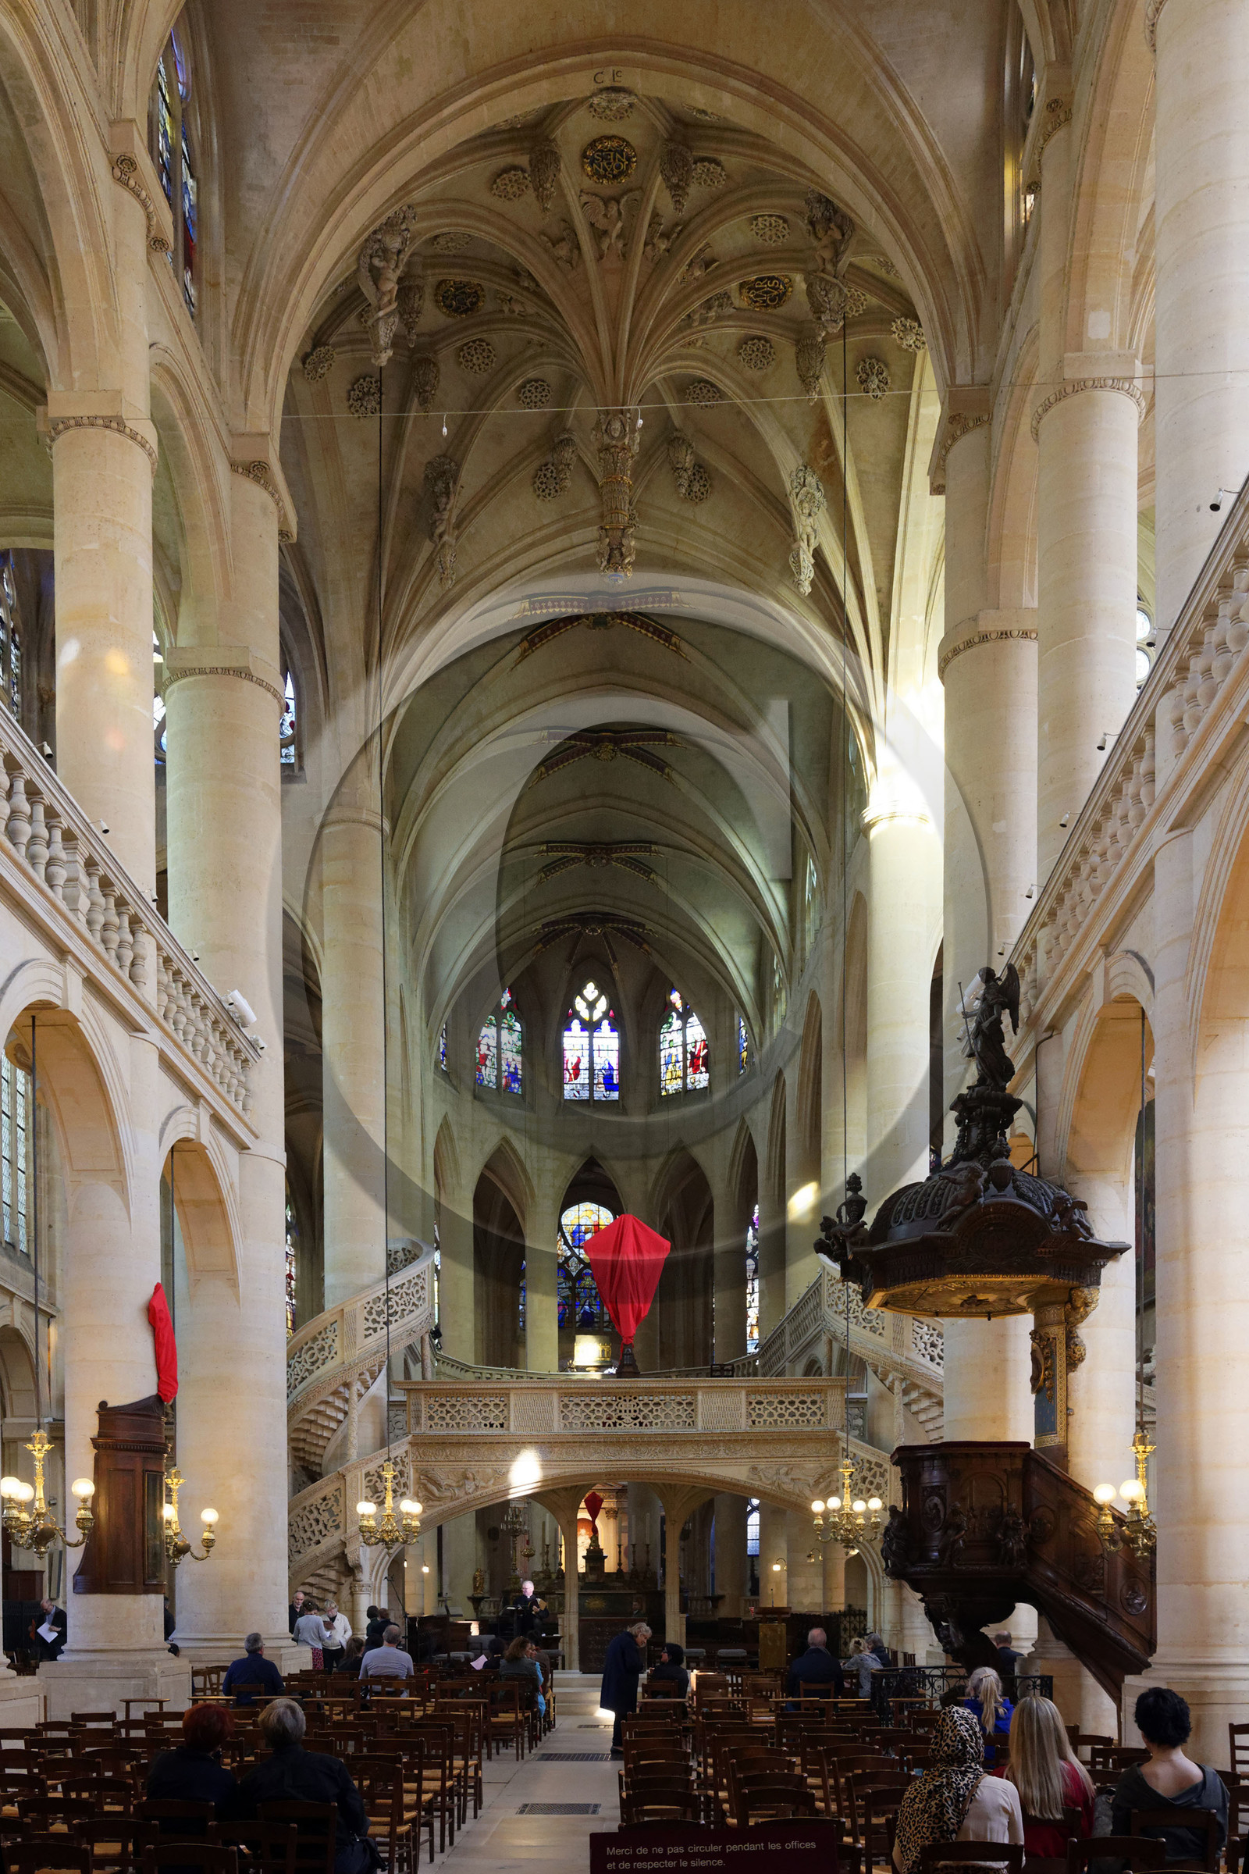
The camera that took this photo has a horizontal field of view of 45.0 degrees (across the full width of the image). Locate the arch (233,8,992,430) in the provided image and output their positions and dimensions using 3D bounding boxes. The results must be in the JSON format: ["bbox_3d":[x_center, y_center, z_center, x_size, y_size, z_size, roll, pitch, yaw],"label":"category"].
[{"bbox_3d":[-0.259,-11.514,24.300,12.000,6.700,1.400,0,0,2],"label":"arch"}]

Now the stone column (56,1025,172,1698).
[{"bbox_3d":[-5.870,5.060,17.300,1.220,7.700,1.220,0,-2,2],"label":"stone column"}]

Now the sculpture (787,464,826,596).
[{"bbox_3d":[3.500,-7.830,29.000,0.760,2.530,0.720,-1,-4,19],"label":"sculpture"}]

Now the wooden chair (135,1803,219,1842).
[{"bbox_3d":[-2.060,4.380,7.000,0.410,0.880,0.450,0,-4,2],"label":"wooden chair"}]

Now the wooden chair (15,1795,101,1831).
[{"bbox_3d":[-2.633,4.387,7.050,0.410,0.890,0.430,0,0,2],"label":"wooden chair"}]

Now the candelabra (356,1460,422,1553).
[{"bbox_3d":[-3.630,8.800,23.300,1.020,1.450,1.020,0,-4,2],"label":"candelabra"}]

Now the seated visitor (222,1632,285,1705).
[{"bbox_3d":[-3.830,7.890,15.700,0.620,1.360,0.780,0,-4,2],"label":"seated visitor"}]

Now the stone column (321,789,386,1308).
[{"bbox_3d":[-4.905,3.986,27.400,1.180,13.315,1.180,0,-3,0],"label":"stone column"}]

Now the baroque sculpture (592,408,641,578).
[{"bbox_3d":[-0.127,-7.006,23.800,0.750,2.678,0.750,0,-3,0],"label":"baroque sculpture"}]

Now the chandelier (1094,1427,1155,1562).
[{"bbox_3d":[5.778,6.253,16.900,1.120,1.460,1.120,0,0,2],"label":"chandelier"}]

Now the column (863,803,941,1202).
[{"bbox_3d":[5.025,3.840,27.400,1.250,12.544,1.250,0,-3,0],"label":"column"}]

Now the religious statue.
[{"bbox_3d":[3.631,0.895,15.000,0.600,1.250,0.580,1,-3,-21],"label":"religious statue"}]

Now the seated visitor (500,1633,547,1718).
[{"bbox_3d":[-1.240,9.182,18.400,0.500,1.300,0.700,0,0,5],"label":"seated visitor"}]

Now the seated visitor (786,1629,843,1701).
[{"bbox_3d":[2.202,8.717,17.400,0.580,1.360,0.750,0,0,2],"label":"seated visitor"}]

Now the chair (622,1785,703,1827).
[{"bbox_3d":[0.170,4.450,7.250,0.410,0.880,0.450,0,-4,2],"label":"chair"}]

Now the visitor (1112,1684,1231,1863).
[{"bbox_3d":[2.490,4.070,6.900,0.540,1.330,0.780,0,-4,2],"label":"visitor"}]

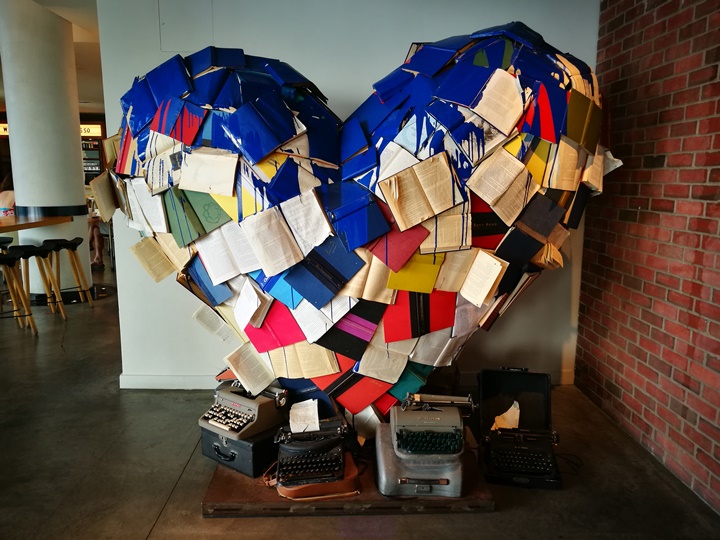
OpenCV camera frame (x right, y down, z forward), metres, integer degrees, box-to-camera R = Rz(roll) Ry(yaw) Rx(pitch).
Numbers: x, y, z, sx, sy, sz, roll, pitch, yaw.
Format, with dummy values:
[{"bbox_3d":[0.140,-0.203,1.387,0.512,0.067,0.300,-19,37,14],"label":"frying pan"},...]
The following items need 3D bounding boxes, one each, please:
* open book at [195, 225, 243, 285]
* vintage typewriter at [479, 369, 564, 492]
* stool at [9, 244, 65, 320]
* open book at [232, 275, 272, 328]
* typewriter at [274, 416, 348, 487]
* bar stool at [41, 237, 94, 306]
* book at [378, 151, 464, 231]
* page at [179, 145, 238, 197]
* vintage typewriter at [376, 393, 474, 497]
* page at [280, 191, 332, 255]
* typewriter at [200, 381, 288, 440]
[{"bbox_3d":[-0.608,-0.054,2.402,0.146,0.210,0.035,-17,13,18],"label":"open book"},{"bbox_3d":[0.740,0.696,2.562,0.325,0.420,0.370,2,10,8],"label":"vintage typewriter"},{"bbox_3d":[-2.925,0.117,5.110,0.460,0.690,0.450,0,10,-2],"label":"stool"},{"bbox_3d":[-0.465,0.133,2.439,0.124,0.193,0.070,-12,15,22],"label":"open book"},{"bbox_3d":[-0.220,0.743,2.363,0.290,0.155,0.290,-2,10,-13],"label":"typewriter"},{"bbox_3d":[-2.915,0.037,5.584,0.460,0.690,0.450,0,10,-2],"label":"bar stool"},{"bbox_3d":[0.258,-0.320,2.311,0.290,0.222,0.040,-23,11,7],"label":"book"},{"bbox_3d":[-0.623,-0.405,2.322,0.238,0.172,0.030,9,5,7],"label":"page"},{"bbox_3d":[0.280,0.712,2.384,0.390,0.320,0.360,1,10,3],"label":"vintage typewriter"},{"bbox_3d":[-0.211,-0.198,2.323,0.152,0.219,0.030,-26,16,-4],"label":"page"},{"bbox_3d":[-0.518,0.619,2.559,0.305,0.147,0.315,7,12,36],"label":"typewriter"}]

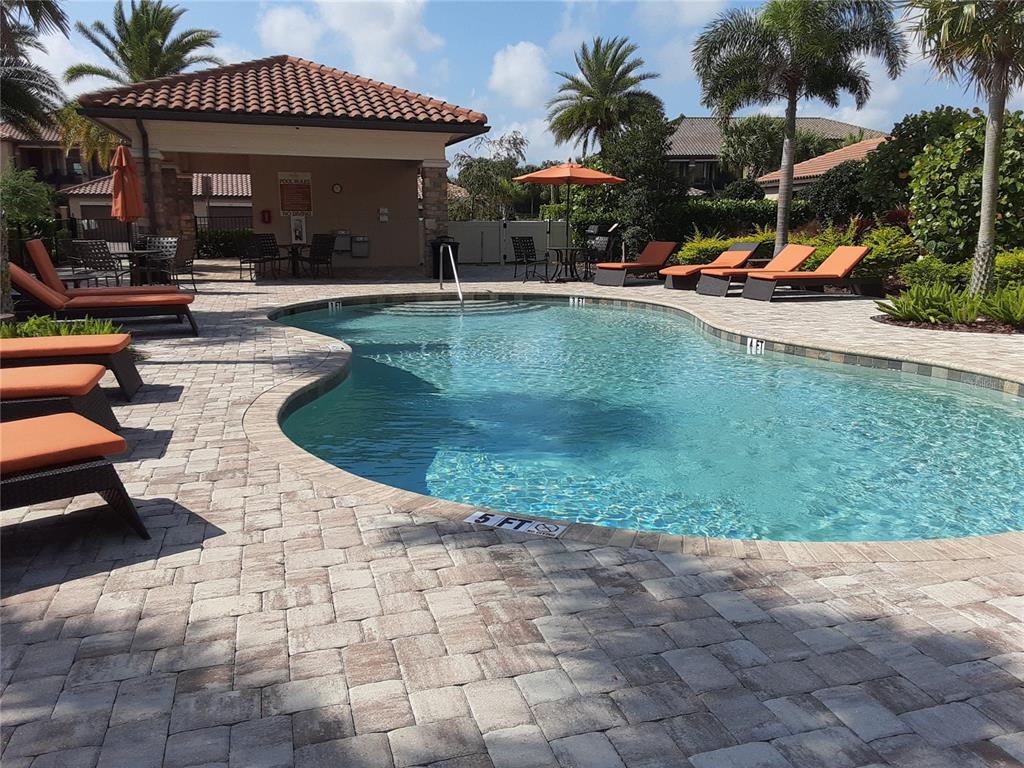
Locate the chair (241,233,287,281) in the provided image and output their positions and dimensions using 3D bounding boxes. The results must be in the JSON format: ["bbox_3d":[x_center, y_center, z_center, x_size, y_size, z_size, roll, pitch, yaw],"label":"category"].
[{"bbox_3d":[-5.569,-2.868,18.018,0.700,0.940,0.620,7,14,30],"label":"chair"}]

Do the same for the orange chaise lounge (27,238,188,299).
[{"bbox_3d":[-5.155,-1.282,10.088,1.750,1.050,0.700,-5,13,-23],"label":"orange chaise lounge"}]

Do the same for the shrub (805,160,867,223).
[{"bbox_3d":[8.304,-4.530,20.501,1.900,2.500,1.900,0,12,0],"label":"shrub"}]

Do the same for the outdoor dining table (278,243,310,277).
[{"bbox_3d":[-5.073,-2.882,18.597,0.880,0.720,0.880,-4,13,-16],"label":"outdoor dining table"}]

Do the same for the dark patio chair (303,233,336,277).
[{"bbox_3d":[-4.401,-2.905,18.210,0.600,0.930,0.680,-10,16,-37],"label":"dark patio chair"}]

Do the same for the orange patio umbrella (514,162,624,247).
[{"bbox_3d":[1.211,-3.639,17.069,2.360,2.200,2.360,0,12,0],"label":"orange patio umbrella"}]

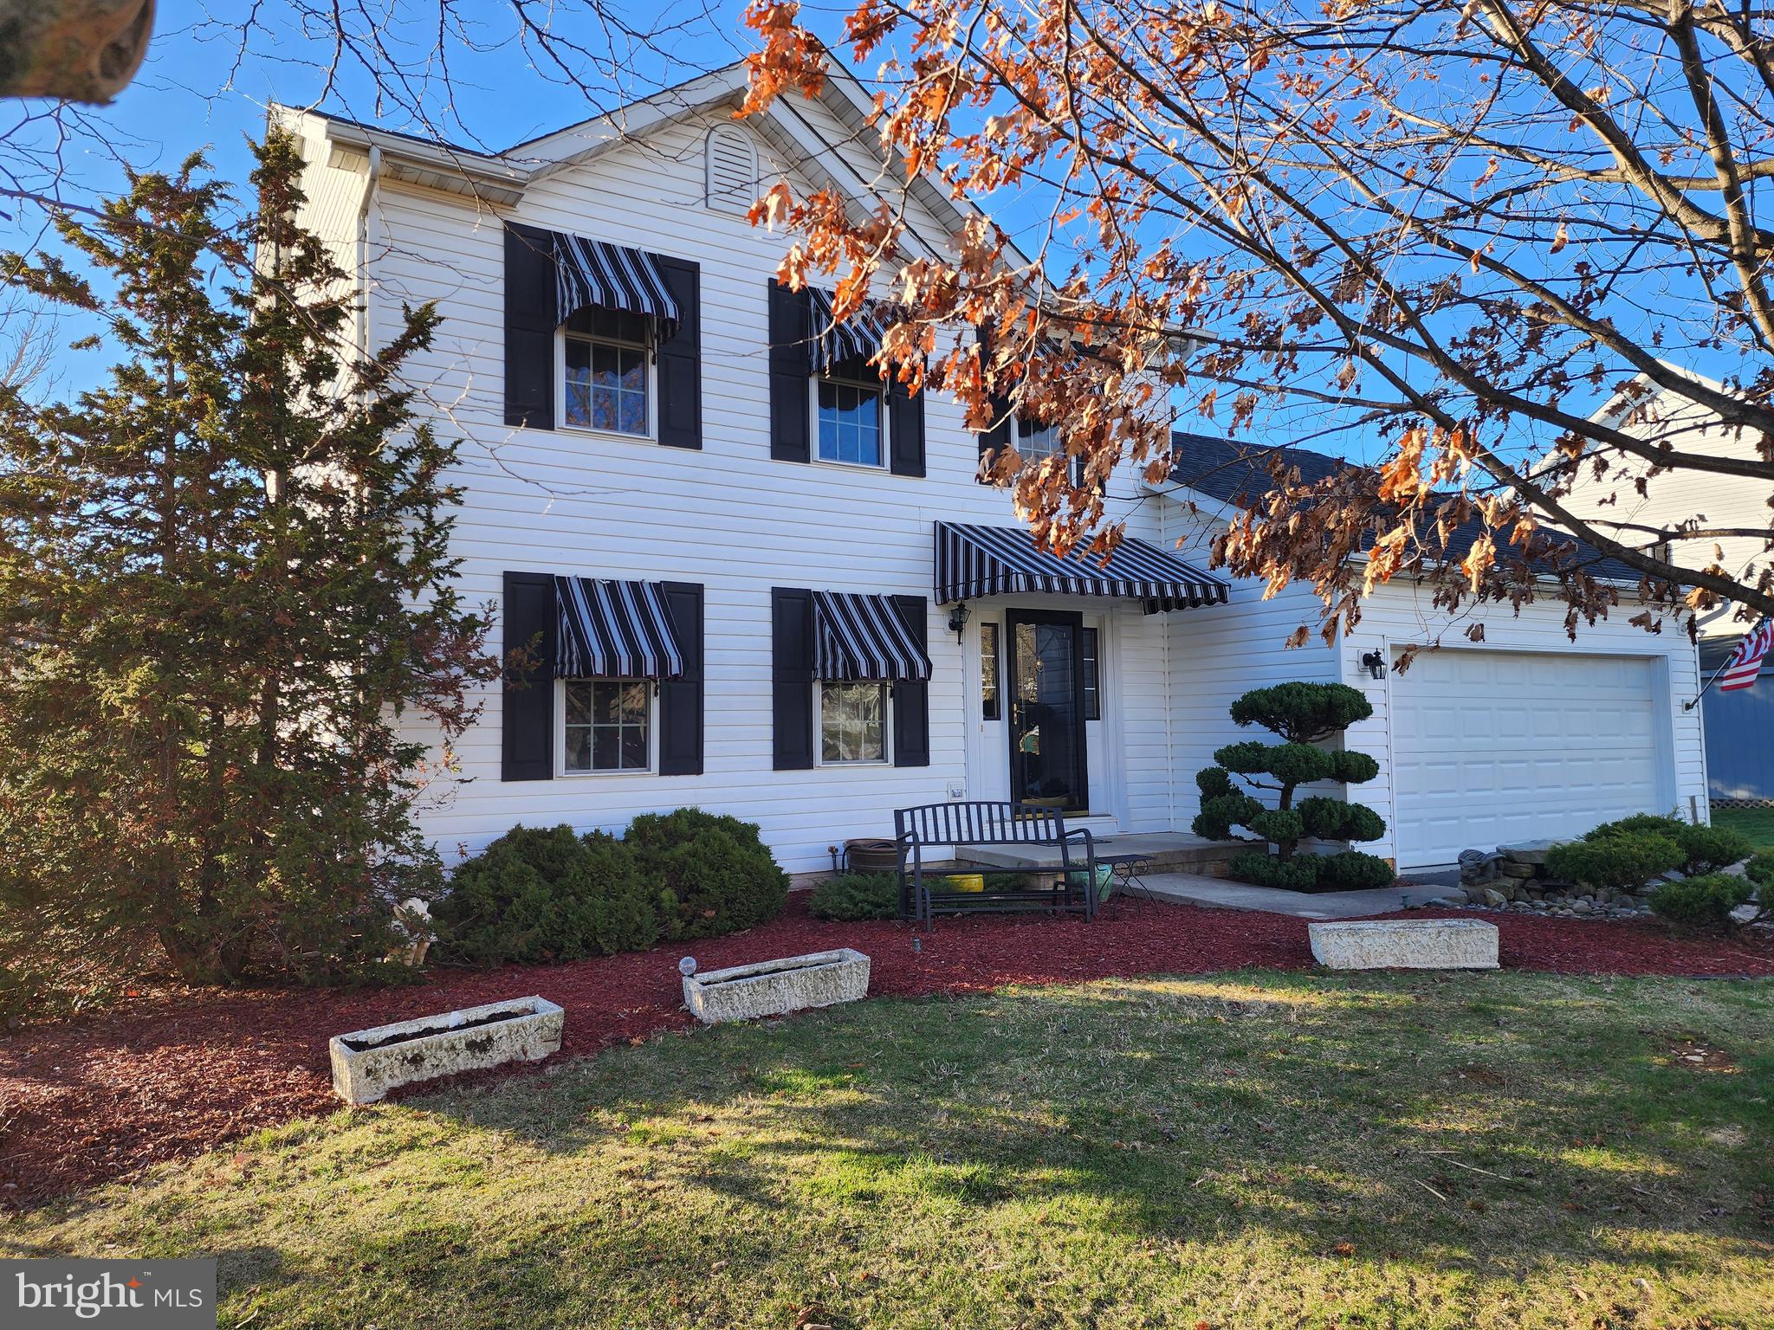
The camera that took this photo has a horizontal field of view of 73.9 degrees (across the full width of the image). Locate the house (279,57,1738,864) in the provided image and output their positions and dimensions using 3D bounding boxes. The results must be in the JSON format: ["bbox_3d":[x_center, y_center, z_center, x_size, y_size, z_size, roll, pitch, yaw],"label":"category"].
[{"bbox_3d":[0.809,-1.698,14.545,14.700,7.780,10.600,1,-4,-32],"label":"house"}]

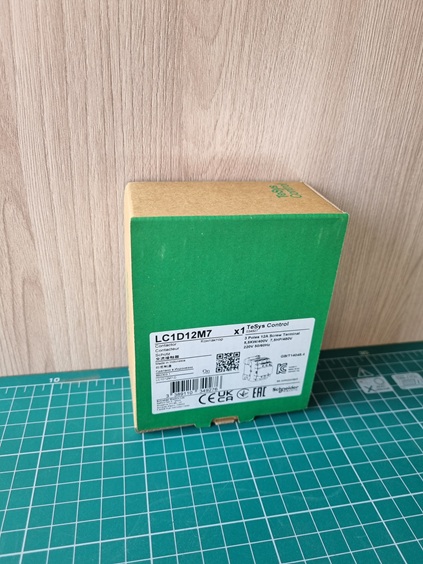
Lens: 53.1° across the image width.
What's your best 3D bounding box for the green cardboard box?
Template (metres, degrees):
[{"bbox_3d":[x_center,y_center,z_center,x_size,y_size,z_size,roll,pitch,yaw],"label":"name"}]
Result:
[{"bbox_3d":[0.006,0.011,0.226,0.095,0.115,0.053,-3,28,-12],"label":"green cardboard box"}]

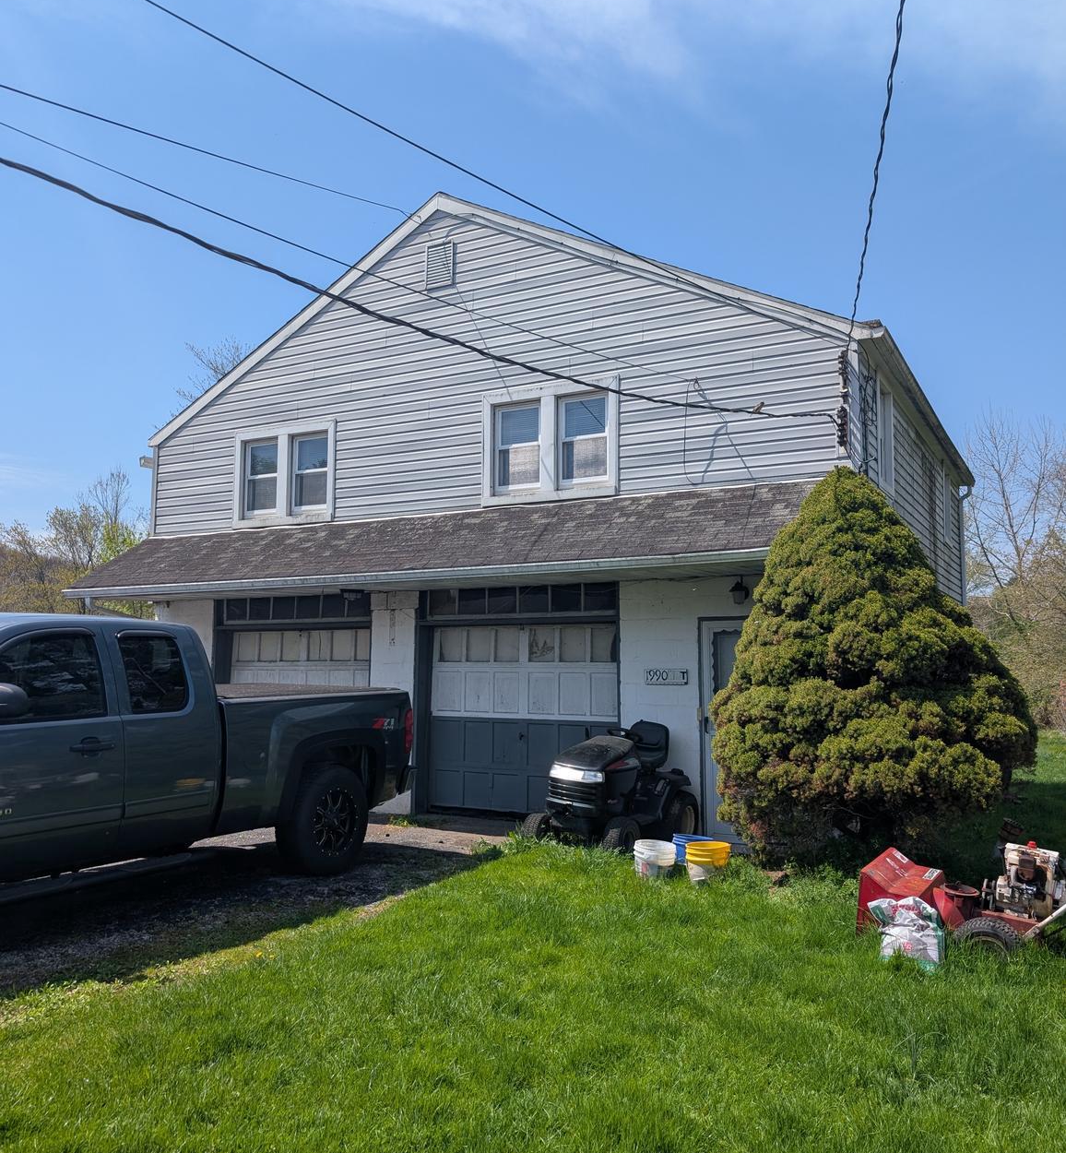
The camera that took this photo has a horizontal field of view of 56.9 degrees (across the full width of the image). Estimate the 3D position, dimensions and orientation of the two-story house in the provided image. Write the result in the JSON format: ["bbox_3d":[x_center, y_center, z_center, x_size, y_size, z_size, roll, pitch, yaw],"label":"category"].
[{"bbox_3d":[0.797,-0.594,14.198,9.450,6.880,10.000,-3,-5,29],"label":"two-story house"}]

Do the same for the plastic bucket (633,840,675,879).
[{"bbox_3d":[0.875,2.108,7.005,0.305,0.370,0.305,0,-5,0],"label":"plastic bucket"}]

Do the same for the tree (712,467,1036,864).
[{"bbox_3d":[2.617,0.720,7.490,2.450,3.200,2.400,0,-5,0],"label":"tree"}]

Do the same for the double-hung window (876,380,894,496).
[{"bbox_3d":[3.577,-1.394,9.913,0.120,1.160,1.050,-3,-5,29],"label":"double-hung window"}]

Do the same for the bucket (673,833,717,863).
[{"bbox_3d":[1.171,2.074,7.085,0.305,0.370,0.305,0,-5,0],"label":"bucket"}]

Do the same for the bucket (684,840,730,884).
[{"bbox_3d":[1.199,2.030,6.705,0.305,0.370,0.305,0,-5,0],"label":"bucket"}]

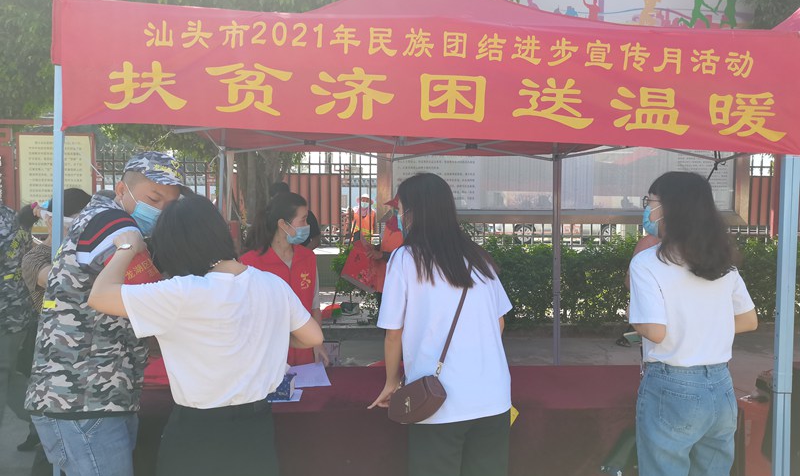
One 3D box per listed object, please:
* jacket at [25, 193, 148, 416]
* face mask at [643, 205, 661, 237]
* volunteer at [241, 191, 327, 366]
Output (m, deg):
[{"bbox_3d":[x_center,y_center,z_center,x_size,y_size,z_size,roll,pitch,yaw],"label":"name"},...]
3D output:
[{"bbox_3d":[-1.000,0.205,1.920,0.360,0.700,0.480,7,-1,-26],"label":"jacket"},{"bbox_3d":[0.905,-0.060,2.130,0.085,0.115,0.130,1,2,37],"label":"face mask"},{"bbox_3d":[-0.545,0.590,2.820,0.480,1.600,0.360,-1,2,-27],"label":"volunteer"}]

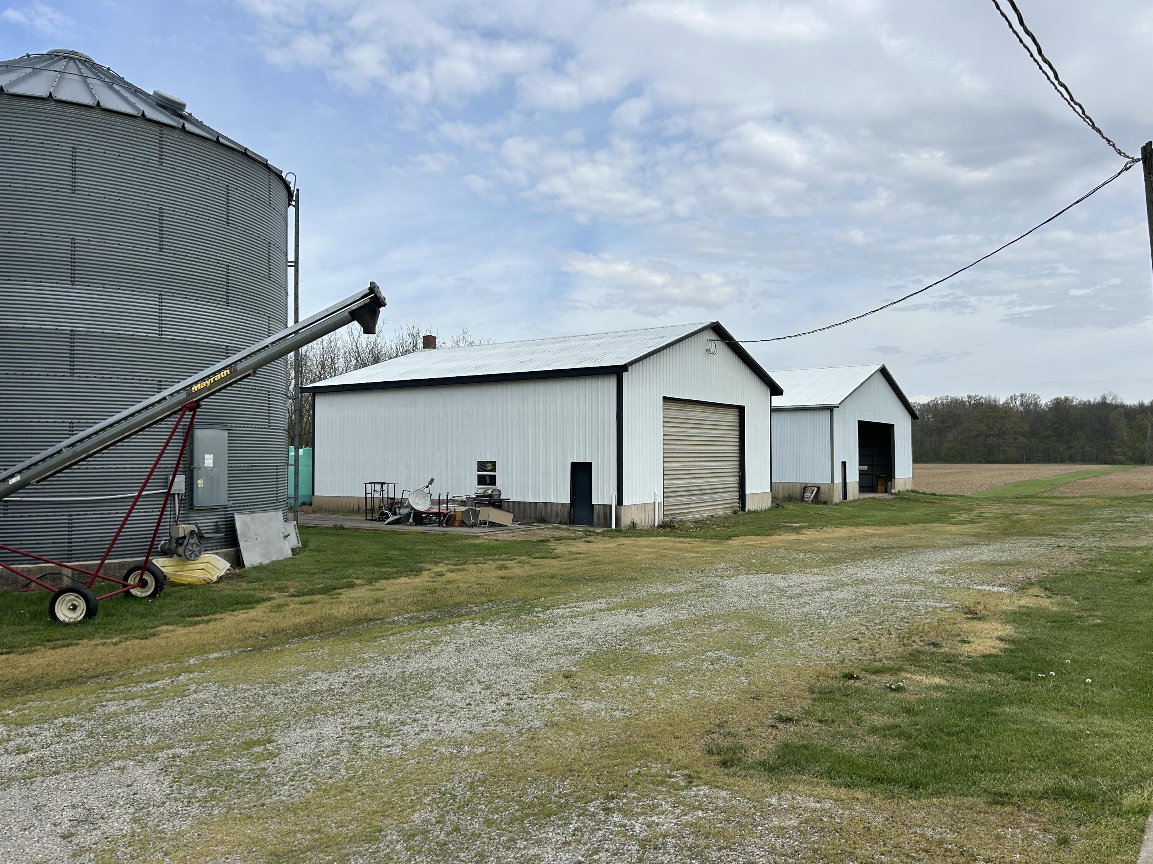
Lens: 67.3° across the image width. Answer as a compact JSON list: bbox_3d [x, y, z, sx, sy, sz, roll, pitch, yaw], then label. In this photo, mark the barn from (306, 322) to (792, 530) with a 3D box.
[{"bbox_3d":[-1.174,-0.334,35.972,15.491,7.174,12.773,-1,-2,35],"label":"barn"}]

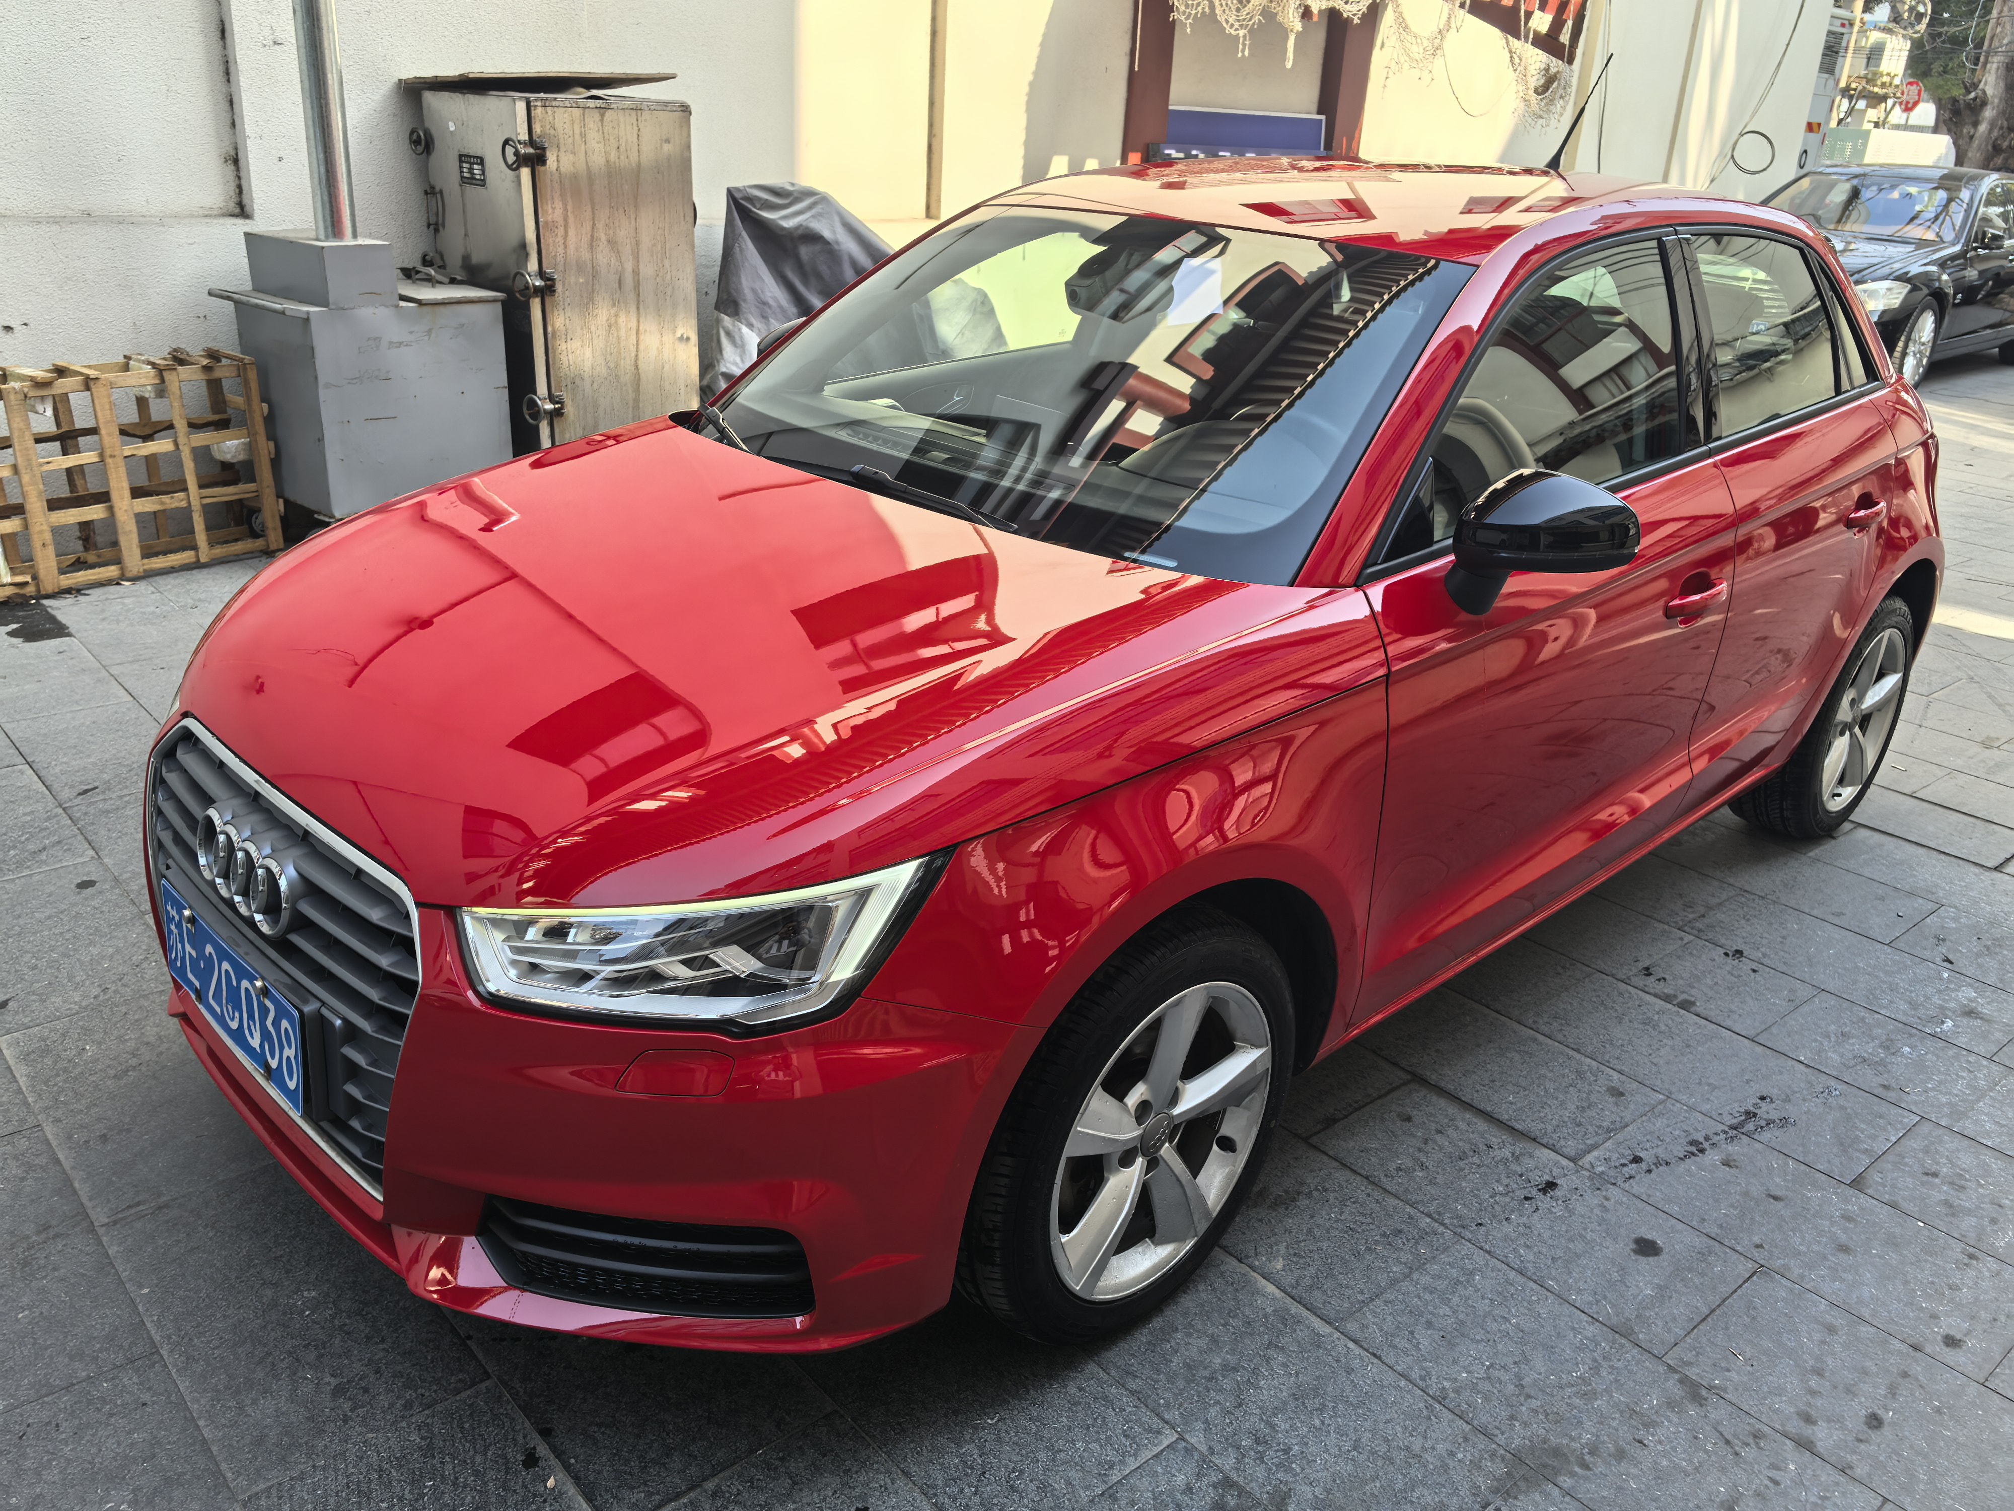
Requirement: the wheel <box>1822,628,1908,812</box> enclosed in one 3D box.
[{"bbox_3d":[1.930,-0.098,3.683,0.440,0.440,0.170,-18,29,-41],"label":"wheel"}]

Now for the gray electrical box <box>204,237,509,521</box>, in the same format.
[{"bbox_3d":[-2.311,-1.403,5.637,0.680,0.870,0.820,16,26,31],"label":"gray electrical box"}]

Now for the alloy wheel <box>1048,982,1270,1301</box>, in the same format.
[{"bbox_3d":[0.150,0.472,2.066,0.170,0.440,0.440,22,29,40],"label":"alloy wheel"}]

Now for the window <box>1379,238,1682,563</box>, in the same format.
[{"bbox_3d":[0.796,-0.566,2.353,1.000,0.420,0.060,-18,5,-41],"label":"window"}]

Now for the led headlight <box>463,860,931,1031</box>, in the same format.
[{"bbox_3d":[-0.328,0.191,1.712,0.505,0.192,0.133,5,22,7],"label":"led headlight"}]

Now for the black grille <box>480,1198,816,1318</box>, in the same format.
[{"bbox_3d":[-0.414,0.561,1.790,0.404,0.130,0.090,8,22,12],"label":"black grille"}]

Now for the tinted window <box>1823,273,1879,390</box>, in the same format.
[{"bbox_3d":[1.673,-0.842,3.140,0.040,0.230,0.190,-10,6,42],"label":"tinted window"}]

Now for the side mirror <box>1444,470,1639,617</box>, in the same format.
[{"bbox_3d":[0.726,-0.286,2.132,0.180,0.195,0.205,-18,29,-41],"label":"side mirror"}]

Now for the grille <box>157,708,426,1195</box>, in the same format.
[{"bbox_3d":[-0.924,0.245,1.973,0.120,0.445,0.720,-9,24,-44],"label":"grille"}]

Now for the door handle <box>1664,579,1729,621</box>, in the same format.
[{"bbox_3d":[1.142,-0.269,2.611,0.220,0.048,0.055,-18,29,-41],"label":"door handle"}]

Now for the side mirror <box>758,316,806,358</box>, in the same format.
[{"bbox_3d":[-0.492,-0.804,3.292,0.180,0.195,0.205,-18,29,-41],"label":"side mirror"}]

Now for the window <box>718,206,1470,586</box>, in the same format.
[{"bbox_3d":[0.068,-0.667,2.607,1.400,0.110,0.820,23,62,41],"label":"window"}]

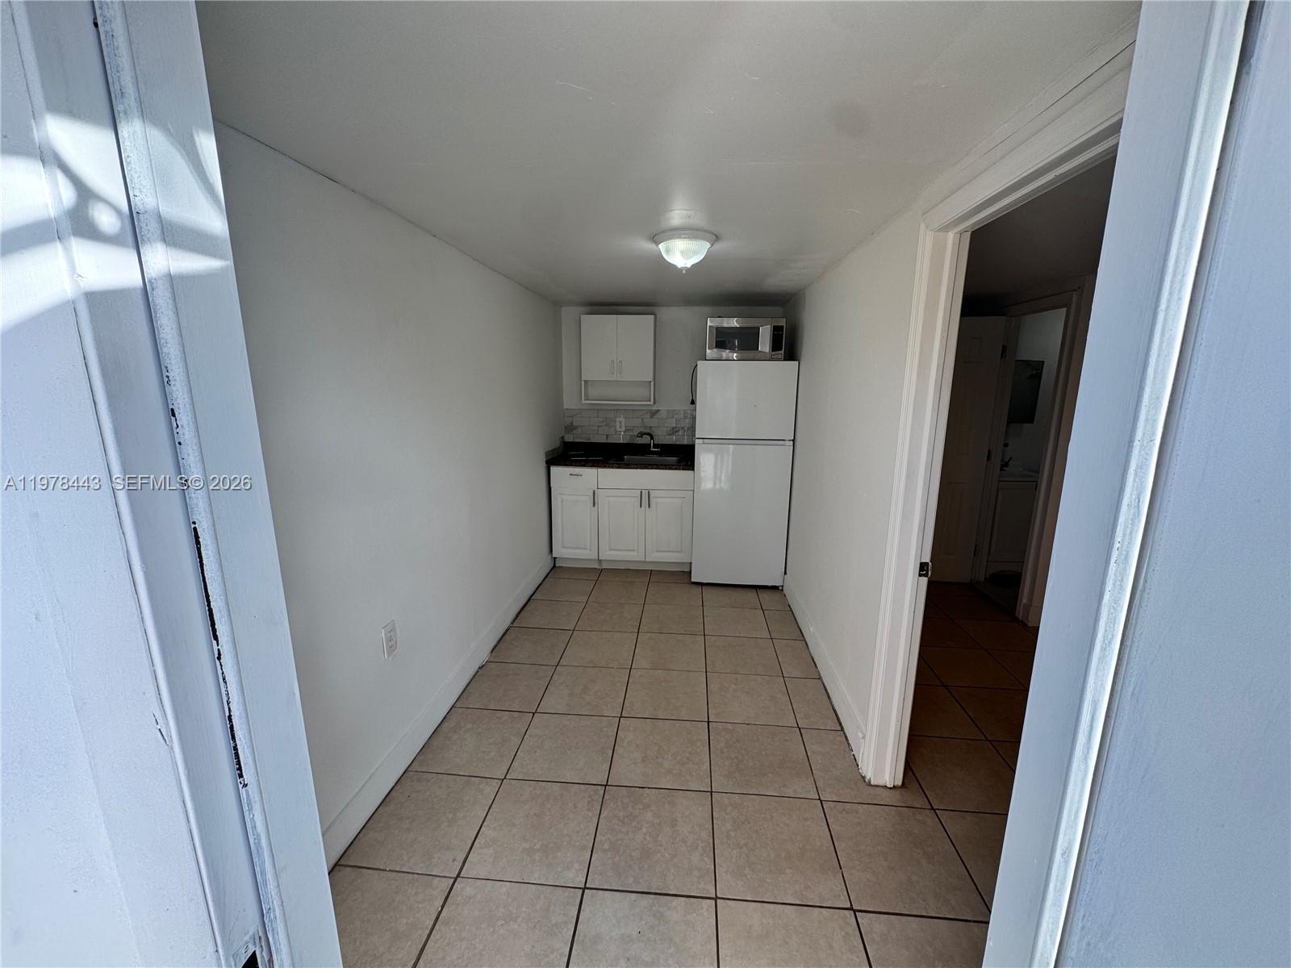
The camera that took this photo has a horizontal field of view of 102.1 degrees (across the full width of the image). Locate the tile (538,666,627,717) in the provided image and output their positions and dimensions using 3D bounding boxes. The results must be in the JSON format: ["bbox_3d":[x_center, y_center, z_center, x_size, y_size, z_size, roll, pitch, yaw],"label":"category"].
[{"bbox_3d":[-0.304,1.063,2.677,0.407,0.012,0.407,1,12,5],"label":"tile"}]

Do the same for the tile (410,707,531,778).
[{"bbox_3d":[-0.751,1.143,2.312,0.407,0.012,0.407,1,12,5],"label":"tile"}]

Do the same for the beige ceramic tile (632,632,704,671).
[{"bbox_3d":[0.143,0.987,3.057,0.407,0.010,0.409,1,12,5],"label":"beige ceramic tile"}]

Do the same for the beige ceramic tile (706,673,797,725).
[{"bbox_3d":[0.525,1.091,2.642,0.413,0.010,0.413,1,12,5],"label":"beige ceramic tile"}]

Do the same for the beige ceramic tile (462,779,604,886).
[{"bbox_3d":[-0.379,1.235,1.873,0.407,0.010,0.409,1,12,5],"label":"beige ceramic tile"}]

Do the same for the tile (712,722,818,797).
[{"bbox_3d":[0.481,1.163,2.208,0.407,0.010,0.409,1,12,5],"label":"tile"}]

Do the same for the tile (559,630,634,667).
[{"bbox_3d":[-0.271,0.990,3.122,0.413,0.010,0.413,1,12,5],"label":"tile"}]

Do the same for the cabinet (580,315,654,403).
[{"bbox_3d":[-0.213,-1.035,4.385,0.597,0.700,0.200,1,12,5],"label":"cabinet"}]

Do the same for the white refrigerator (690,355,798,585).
[{"bbox_3d":[0.738,-0.112,4.136,0.695,1.660,0.730,1,12,5],"label":"white refrigerator"}]

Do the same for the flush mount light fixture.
[{"bbox_3d":[0.167,-0.960,2.199,0.272,0.134,0.272,1,12,5],"label":"flush mount light fixture"}]

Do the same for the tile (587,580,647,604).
[{"bbox_3d":[-0.194,0.801,3.880,0.407,0.012,0.407,1,12,5],"label":"tile"}]

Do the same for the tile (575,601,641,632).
[{"bbox_3d":[-0.231,0.888,3.479,0.407,0.012,0.407,1,12,5],"label":"tile"}]

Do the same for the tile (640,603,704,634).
[{"bbox_3d":[0.183,0.909,3.493,0.413,0.010,0.413,1,12,5],"label":"tile"}]

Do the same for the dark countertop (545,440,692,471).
[{"bbox_3d":[-0.182,-0.239,4.395,1.187,0.142,0.627,1,12,5],"label":"dark countertop"}]

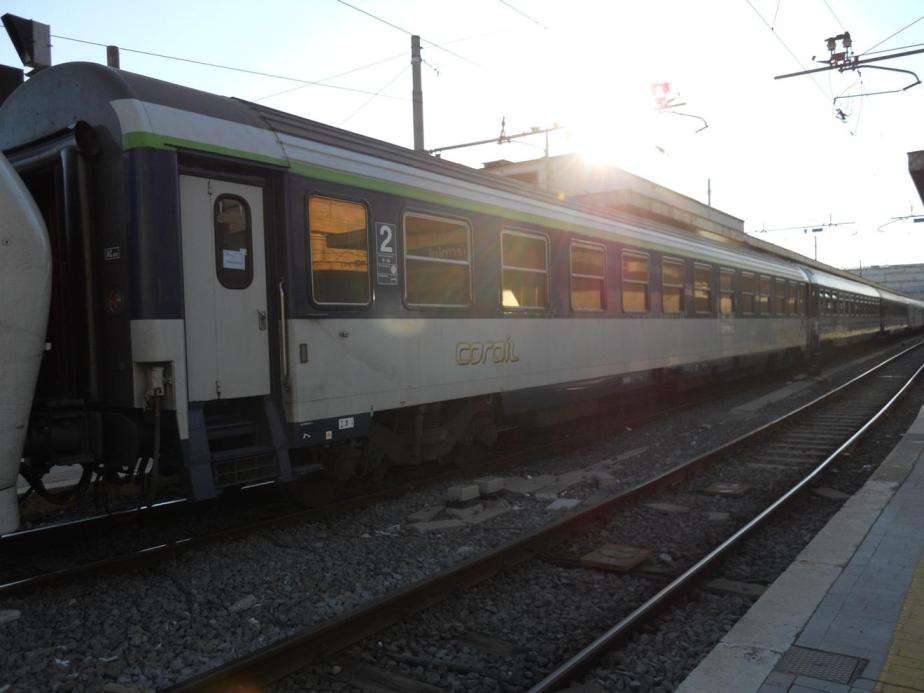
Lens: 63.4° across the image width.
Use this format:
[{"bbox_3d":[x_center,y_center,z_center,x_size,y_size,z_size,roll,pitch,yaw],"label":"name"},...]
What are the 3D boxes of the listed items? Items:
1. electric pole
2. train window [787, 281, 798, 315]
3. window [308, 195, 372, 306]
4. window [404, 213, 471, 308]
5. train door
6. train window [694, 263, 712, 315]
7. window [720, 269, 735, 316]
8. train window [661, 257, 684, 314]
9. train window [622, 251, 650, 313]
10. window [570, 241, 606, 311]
[{"bbox_3d":[-0.977,-3.125,18.268,0.320,8.951,0.320,-1,1,35],"label":"electric pole"},{"bbox_3d":[10.505,-1.498,23.695,0.070,0.970,1.240,-1,1,35],"label":"train window"},{"bbox_3d":[-1.126,-0.868,6.870,0.070,0.970,0.780,-1,1,35],"label":"window"},{"bbox_3d":[-0.254,-0.916,8.132,0.070,0.970,1.240,-1,1,35],"label":"window"},{"bbox_3d":[-1.901,-0.445,5.984,0.060,1.730,0.769,-1,1,41],"label":"train door"},{"bbox_3d":[5.126,-1.207,15.914,0.070,0.970,1.240,-1,1,35],"label":"train window"},{"bbox_3d":[6.202,-1.265,17.470,0.070,0.970,1.240,-1,1,35],"label":"window"},{"bbox_3d":[4.050,-1.148,14.357,0.070,0.970,1.240,-1,1,35],"label":"train window"},{"bbox_3d":[2.974,-1.090,12.801,0.070,0.970,1.240,-1,1,35],"label":"train window"},{"bbox_3d":[1.898,-1.032,11.245,0.070,0.970,1.240,-1,1,35],"label":"window"}]

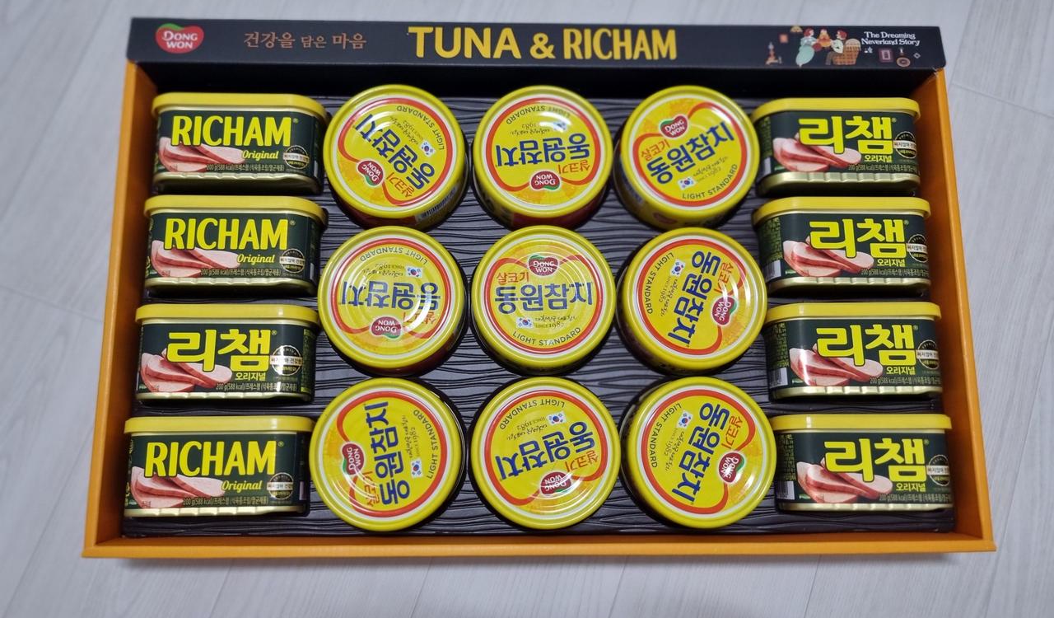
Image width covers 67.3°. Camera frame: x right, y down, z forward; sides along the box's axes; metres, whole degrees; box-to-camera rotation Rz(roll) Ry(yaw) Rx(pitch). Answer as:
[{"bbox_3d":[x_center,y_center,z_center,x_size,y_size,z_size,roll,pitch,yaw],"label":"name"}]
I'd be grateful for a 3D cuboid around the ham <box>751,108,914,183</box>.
[{"bbox_3d":[0.198,-0.099,0.511,0.102,0.056,0.053,0,81,-1],"label":"ham"}]

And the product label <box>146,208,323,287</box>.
[{"bbox_3d":[-0.177,-0.033,0.485,0.099,0.049,0.048,2,80,-2],"label":"product label"}]

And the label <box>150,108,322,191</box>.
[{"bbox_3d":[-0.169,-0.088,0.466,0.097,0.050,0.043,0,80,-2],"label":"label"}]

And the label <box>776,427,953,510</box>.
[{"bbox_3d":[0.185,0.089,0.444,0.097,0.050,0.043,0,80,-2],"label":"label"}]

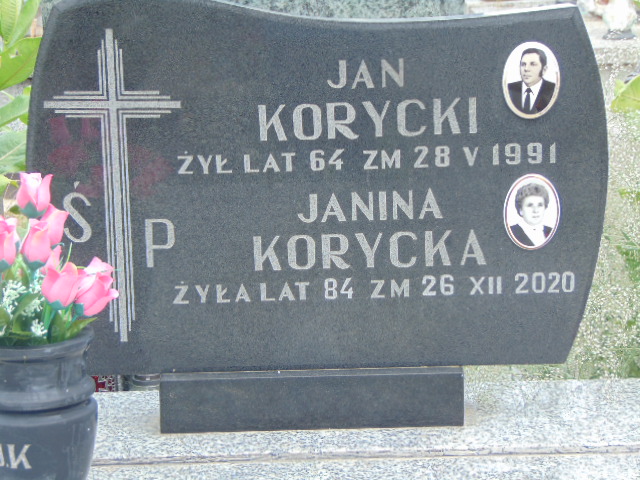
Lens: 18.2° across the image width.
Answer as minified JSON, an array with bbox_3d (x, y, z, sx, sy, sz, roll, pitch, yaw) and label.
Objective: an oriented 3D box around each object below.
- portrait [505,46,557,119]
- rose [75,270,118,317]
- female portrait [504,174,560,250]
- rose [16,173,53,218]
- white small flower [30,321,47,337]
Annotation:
[{"bbox_3d":[0.328,-0.244,3.080,0.084,0.112,0.010,-1,11,3],"label":"portrait"},{"bbox_3d":[-0.299,0.071,2.670,0.049,0.062,0.049,36,22,-15],"label":"rose"},{"bbox_3d":[0.332,-0.043,3.120,0.089,0.120,0.010,-1,11,3],"label":"female portrait"},{"bbox_3d":[-0.393,-0.061,2.750,0.049,0.063,0.049,3,12,-1],"label":"rose"},{"bbox_3d":[-0.378,0.119,2.680,0.021,0.021,0.020,-2,12,0],"label":"white small flower"}]

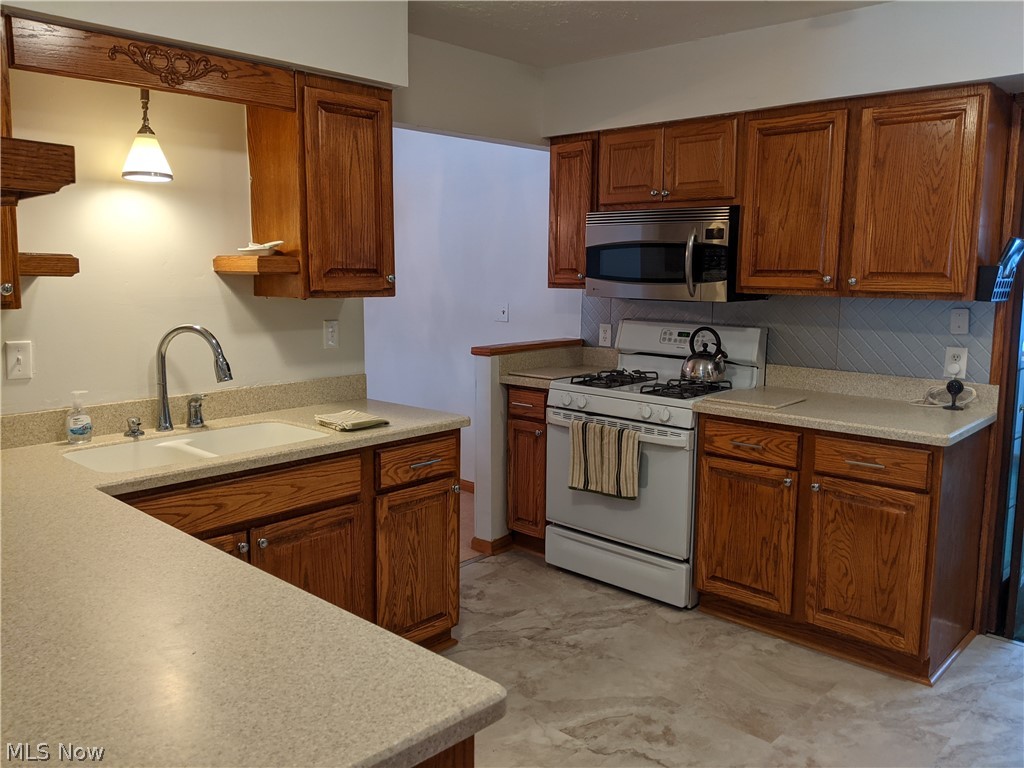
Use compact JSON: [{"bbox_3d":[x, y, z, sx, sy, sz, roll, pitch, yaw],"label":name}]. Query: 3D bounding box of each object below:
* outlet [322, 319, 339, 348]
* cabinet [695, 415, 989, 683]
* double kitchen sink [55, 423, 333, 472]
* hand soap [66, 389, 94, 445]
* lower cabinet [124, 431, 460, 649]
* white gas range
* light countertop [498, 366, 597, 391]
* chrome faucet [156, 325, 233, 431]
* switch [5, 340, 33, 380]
[{"bbox_3d":[-0.732,-0.200,3.258,0.012,0.116,0.071,8,11,42],"label":"outlet"},{"bbox_3d":[1.327,0.549,3.270,0.929,0.851,0.675,8,11,42],"label":"cabinet"},{"bbox_3d":[-0.984,0.283,2.543,0.386,0.187,0.729,8,11,42],"label":"double kitchen sink"},{"bbox_3d":[-1.376,0.106,2.537,0.077,0.166,0.046,-8,11,-43],"label":"hand soap"},{"bbox_3d":[-0.864,0.618,2.761,0.625,0.851,1.301,8,11,42],"label":"lower cabinet"},{"bbox_3d":[0.673,0.310,3.809,0.784,1.161,0.695,8,11,42],"label":"white gas range"},{"bbox_3d":[0.282,-0.031,4.164,0.338,0.035,0.680,8,11,42],"label":"light countertop"},{"bbox_3d":[-1.083,-0.018,2.722,0.275,0.355,0.063,0,8,-2],"label":"chrome faucet"},{"bbox_3d":[-1.500,-0.071,2.438,0.016,0.117,0.071,8,11,42],"label":"switch"}]

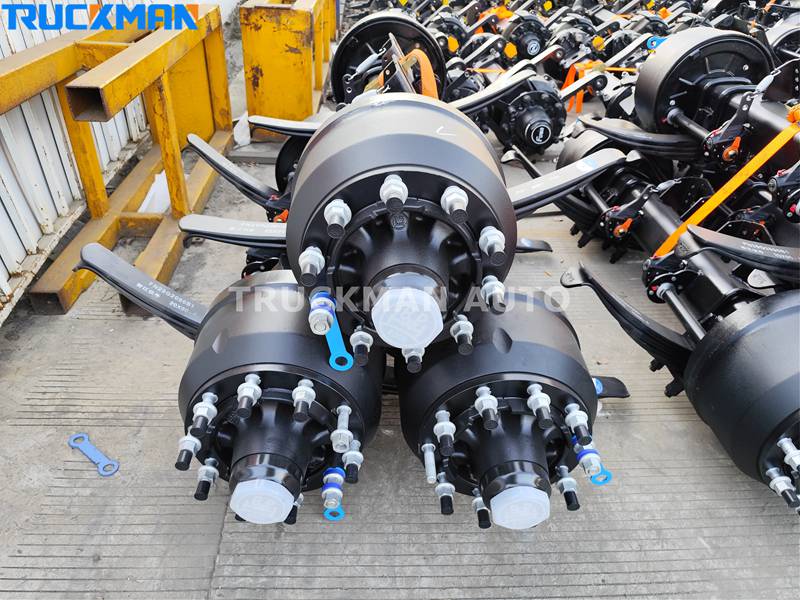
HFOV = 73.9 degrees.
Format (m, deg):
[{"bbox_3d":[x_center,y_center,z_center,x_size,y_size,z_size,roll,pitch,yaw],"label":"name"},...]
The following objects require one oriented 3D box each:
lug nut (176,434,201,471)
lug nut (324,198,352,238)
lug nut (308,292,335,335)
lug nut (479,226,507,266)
[{"bbox_3d":[-0.427,0.306,1.065,0.046,0.046,0.068,3,33,-4],"label":"lug nut"},{"bbox_3d":[-0.103,-0.135,0.883,0.045,0.045,0.092,2,34,-4],"label":"lug nut"},{"bbox_3d":[-0.143,0.026,0.987,0.046,0.046,0.086,2,34,-3],"label":"lug nut"},{"bbox_3d":[0.162,-0.092,0.912,0.046,0.046,0.086,3,34,-4],"label":"lug nut"}]

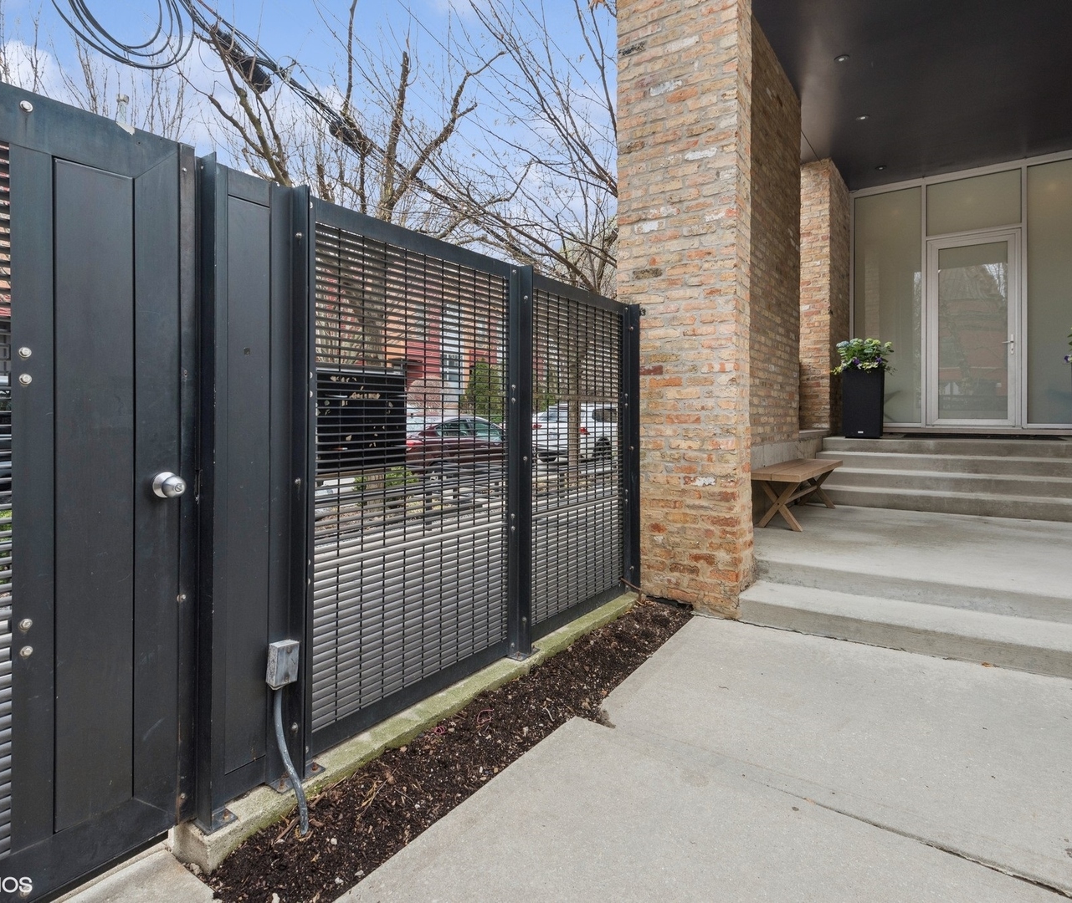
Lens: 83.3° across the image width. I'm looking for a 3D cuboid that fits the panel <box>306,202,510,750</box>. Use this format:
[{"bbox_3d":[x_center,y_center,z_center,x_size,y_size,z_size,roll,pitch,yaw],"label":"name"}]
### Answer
[{"bbox_3d":[-0.397,0.053,2.281,0.050,1.730,1.060,1,2,35],"label":"panel"}]

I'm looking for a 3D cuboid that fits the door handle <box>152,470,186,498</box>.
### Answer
[{"bbox_3d":[-0.910,0.087,1.513,0.066,0.067,0.067,1,2,35],"label":"door handle"}]

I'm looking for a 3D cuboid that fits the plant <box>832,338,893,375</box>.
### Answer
[{"bbox_3d":[3.729,-1.085,6.859,0.580,0.400,0.500,1,2,35],"label":"plant"}]

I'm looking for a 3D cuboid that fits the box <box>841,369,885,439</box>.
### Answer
[{"bbox_3d":[3.732,-0.538,6.858,0.380,0.765,0.380,1,2,35],"label":"box"}]

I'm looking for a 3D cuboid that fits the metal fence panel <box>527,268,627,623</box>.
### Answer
[{"bbox_3d":[0.268,0.006,3.431,0.050,1.800,1.020,2,3,35],"label":"metal fence panel"}]

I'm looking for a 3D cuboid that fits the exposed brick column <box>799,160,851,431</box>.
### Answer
[{"bbox_3d":[3.716,-1.899,7.868,0.460,3.220,1.450,1,2,35],"label":"exposed brick column"}]

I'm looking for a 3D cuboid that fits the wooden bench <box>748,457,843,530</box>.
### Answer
[{"bbox_3d":[2.267,0.343,5.160,0.390,0.437,1.920,1,2,35],"label":"wooden bench"}]

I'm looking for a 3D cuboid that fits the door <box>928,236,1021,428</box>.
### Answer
[{"bbox_3d":[5.167,-1.440,7.124,0.840,2.200,0.070,2,3,35],"label":"door"}]

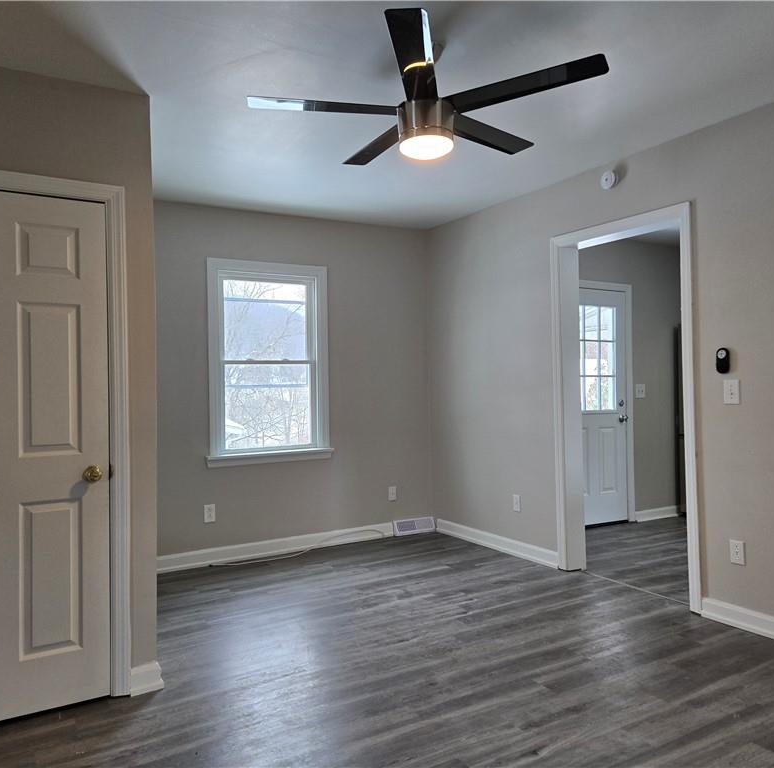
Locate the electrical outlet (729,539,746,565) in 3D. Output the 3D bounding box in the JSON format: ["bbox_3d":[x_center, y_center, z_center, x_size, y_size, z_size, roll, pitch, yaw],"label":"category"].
[{"bbox_3d":[1.792,0.863,3.481,0.010,0.119,0.074,-1,0,-31],"label":"electrical outlet"}]

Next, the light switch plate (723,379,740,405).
[{"bbox_3d":[1.771,0.043,3.496,0.011,0.123,0.079,-1,0,-31],"label":"light switch plate"}]

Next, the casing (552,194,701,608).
[{"bbox_3d":[1.477,0.134,4.178,0.170,2.235,1.058,-1,0,-31],"label":"casing"}]

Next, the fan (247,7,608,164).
[{"bbox_3d":[0.154,-1.123,2.657,1.330,0.385,1.330,-1,0,-31],"label":"fan"}]

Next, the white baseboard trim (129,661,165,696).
[{"bbox_3d":[-1.001,1.236,2.845,0.125,0.108,0.021,-1,0,-31],"label":"white baseboard trim"}]

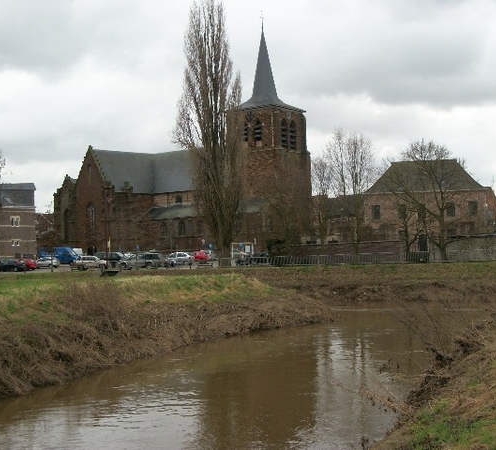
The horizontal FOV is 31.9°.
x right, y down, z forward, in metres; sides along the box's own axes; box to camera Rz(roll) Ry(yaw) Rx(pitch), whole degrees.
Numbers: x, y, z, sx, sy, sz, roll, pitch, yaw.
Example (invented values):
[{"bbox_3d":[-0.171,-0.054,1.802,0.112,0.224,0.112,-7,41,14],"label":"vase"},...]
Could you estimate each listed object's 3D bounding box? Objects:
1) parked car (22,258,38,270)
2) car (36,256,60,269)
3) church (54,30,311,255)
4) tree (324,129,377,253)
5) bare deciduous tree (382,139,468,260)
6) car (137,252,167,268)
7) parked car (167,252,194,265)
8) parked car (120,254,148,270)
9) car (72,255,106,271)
[{"bbox_3d":[-25.830,4.630,102.000,1.680,1.430,4.000,0,-2,-45],"label":"parked car"},{"bbox_3d":[-24.880,4.670,107.000,3.950,1.440,1.680,-1,-1,18],"label":"car"},{"bbox_3d":[-11.630,-10.520,130.730,46.000,32.500,22.000,-2,-2,40],"label":"church"},{"bbox_3d":[11.120,-3.310,94.000,5.700,14.300,5.600,-1,-1,0],"label":"tree"},{"bbox_3d":[18.640,-2.620,91.000,9.000,12.900,8.400,-1,-1,0],"label":"bare deciduous tree"},{"bbox_3d":[-10.630,3.870,93.500,4.400,1.680,1.780,-1,-1,-3],"label":"car"},{"bbox_3d":[-7.710,3.900,99.000,3.950,1.440,1.680,0,-2,-41],"label":"parked car"},{"bbox_3d":[-12.070,3.970,93.000,4.300,1.580,1.740,-1,-1,-3],"label":"parked car"},{"bbox_3d":[-17.010,4.110,93.000,4.200,1.450,1.680,-1,-1,-16],"label":"car"}]

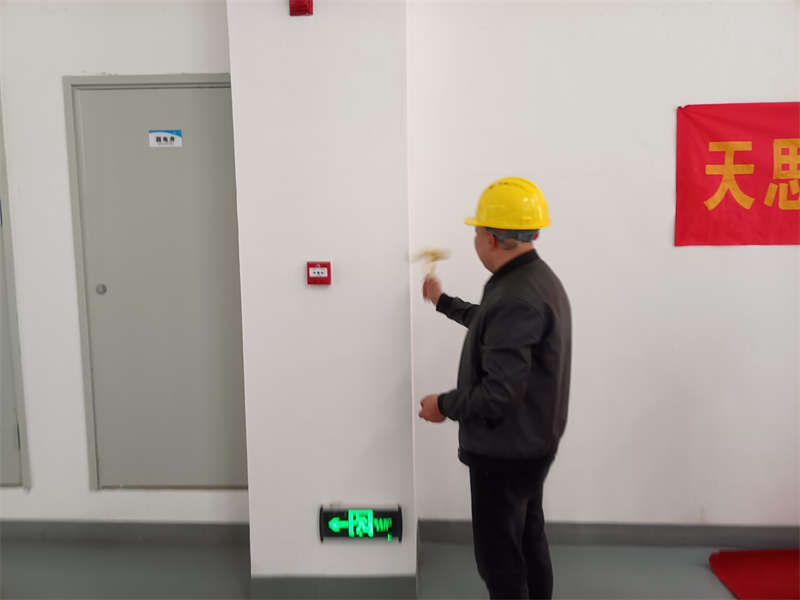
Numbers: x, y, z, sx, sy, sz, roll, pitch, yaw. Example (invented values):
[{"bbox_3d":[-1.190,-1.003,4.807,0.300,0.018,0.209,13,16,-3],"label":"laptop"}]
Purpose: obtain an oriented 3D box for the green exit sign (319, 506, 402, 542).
[{"bbox_3d":[-0.166,0.960,2.572,0.352,0.162,0.045,-1,6,2],"label":"green exit sign"}]

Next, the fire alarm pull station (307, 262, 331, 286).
[{"bbox_3d":[-0.333,-0.110,2.471,0.096,0.094,0.046,-1,6,2],"label":"fire alarm pull station"}]

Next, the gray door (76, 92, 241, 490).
[{"bbox_3d":[-1.155,-0.035,3.046,0.880,2.048,0.050,-1,6,2],"label":"gray door"}]

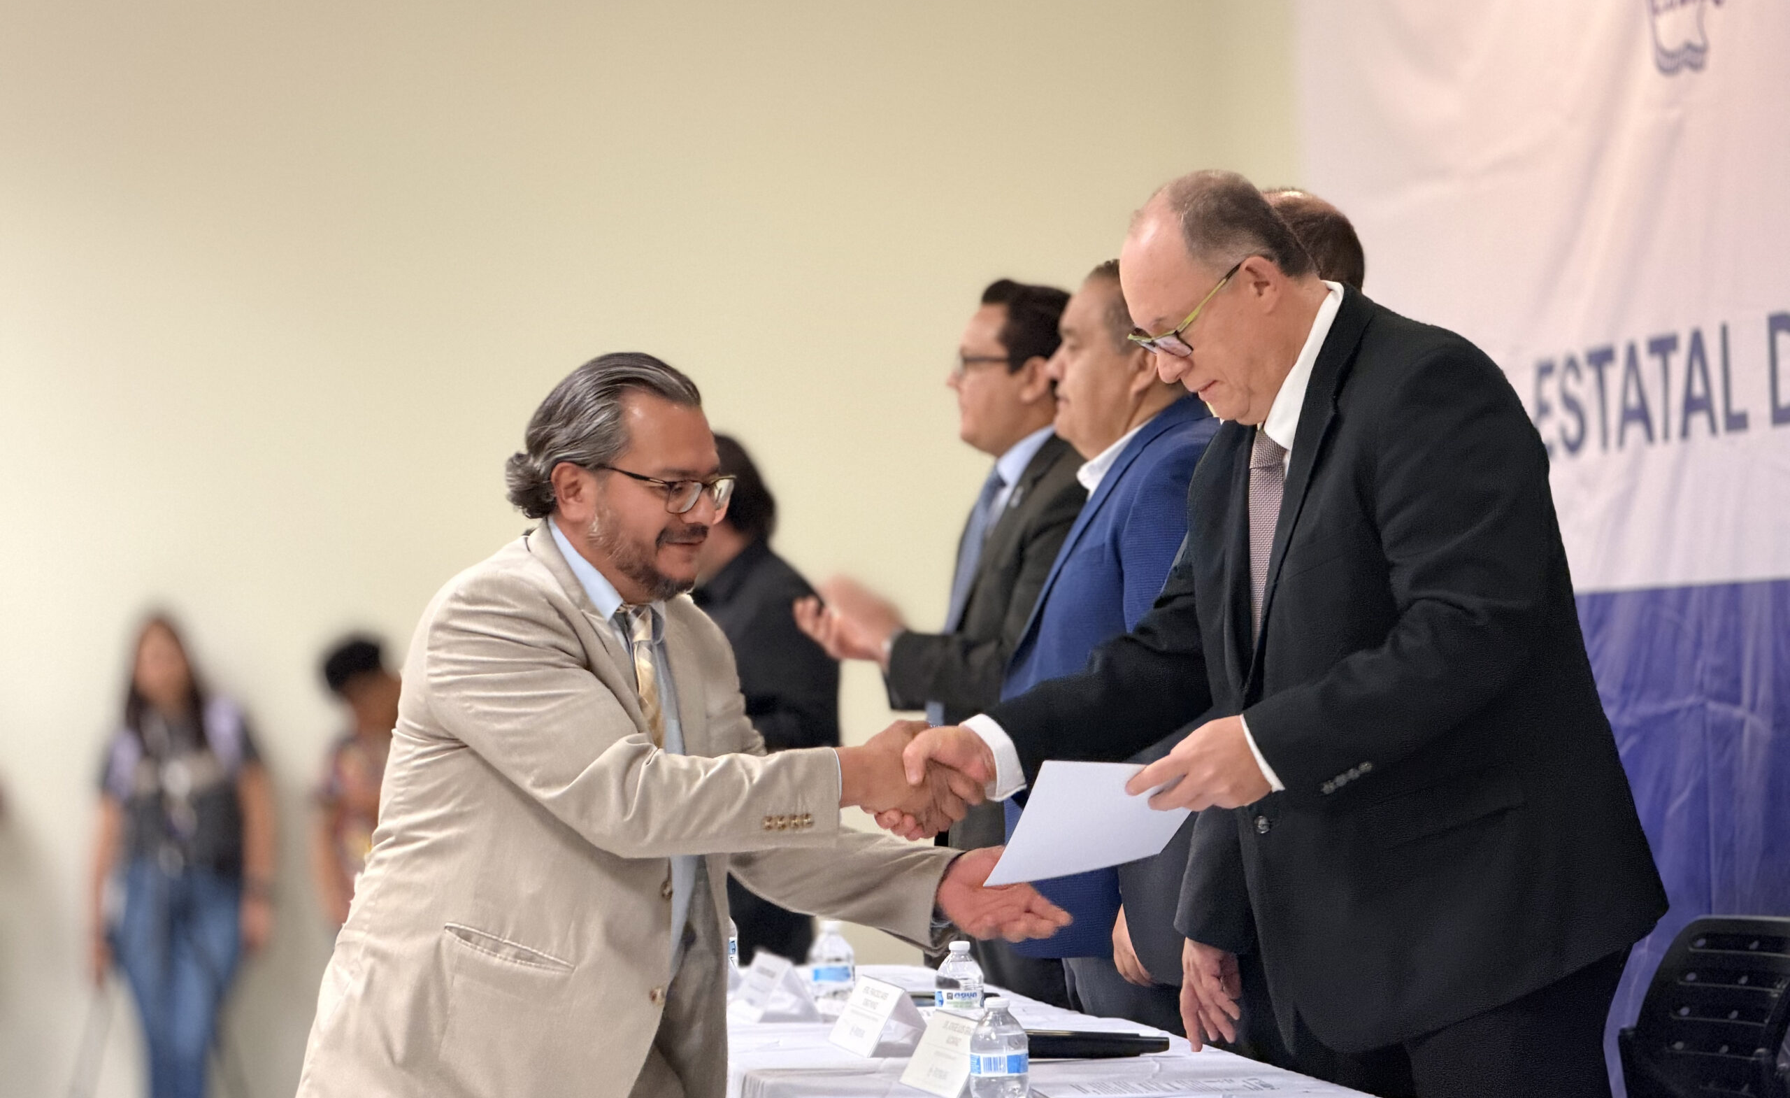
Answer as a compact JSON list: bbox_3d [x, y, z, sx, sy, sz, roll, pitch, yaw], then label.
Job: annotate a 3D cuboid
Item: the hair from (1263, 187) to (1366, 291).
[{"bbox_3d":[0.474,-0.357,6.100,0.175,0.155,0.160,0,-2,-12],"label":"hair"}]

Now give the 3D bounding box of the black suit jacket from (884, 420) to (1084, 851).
[{"bbox_3d":[0.185,0.200,7.400,0.460,0.730,0.520,1,-2,-16],"label":"black suit jacket"}]

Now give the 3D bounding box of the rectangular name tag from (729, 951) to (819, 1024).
[{"bbox_3d":[-0.168,0.613,7.250,0.090,0.083,0.250,0,-2,-13],"label":"rectangular name tag"}]

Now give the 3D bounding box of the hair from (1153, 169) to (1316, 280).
[{"bbox_3d":[0.346,-0.337,5.410,0.190,0.125,0.165,-14,3,-21],"label":"hair"}]

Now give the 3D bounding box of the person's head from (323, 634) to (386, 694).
[{"bbox_3d":[-1.355,0.297,13.000,0.170,0.150,0.165,-2,-2,41],"label":"person's head"}]

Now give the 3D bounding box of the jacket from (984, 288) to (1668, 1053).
[{"bbox_3d":[0.461,0.128,5.460,0.640,0.800,0.540,1,-2,-26],"label":"jacket"}]

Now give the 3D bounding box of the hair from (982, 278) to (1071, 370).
[{"bbox_3d":[0.199,-0.319,7.400,0.170,0.145,0.165,0,-2,-3],"label":"hair"}]

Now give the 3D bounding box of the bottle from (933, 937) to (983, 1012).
[{"bbox_3d":[0.086,0.578,6.850,0.064,0.122,0.064,0,-2,-11],"label":"bottle"}]

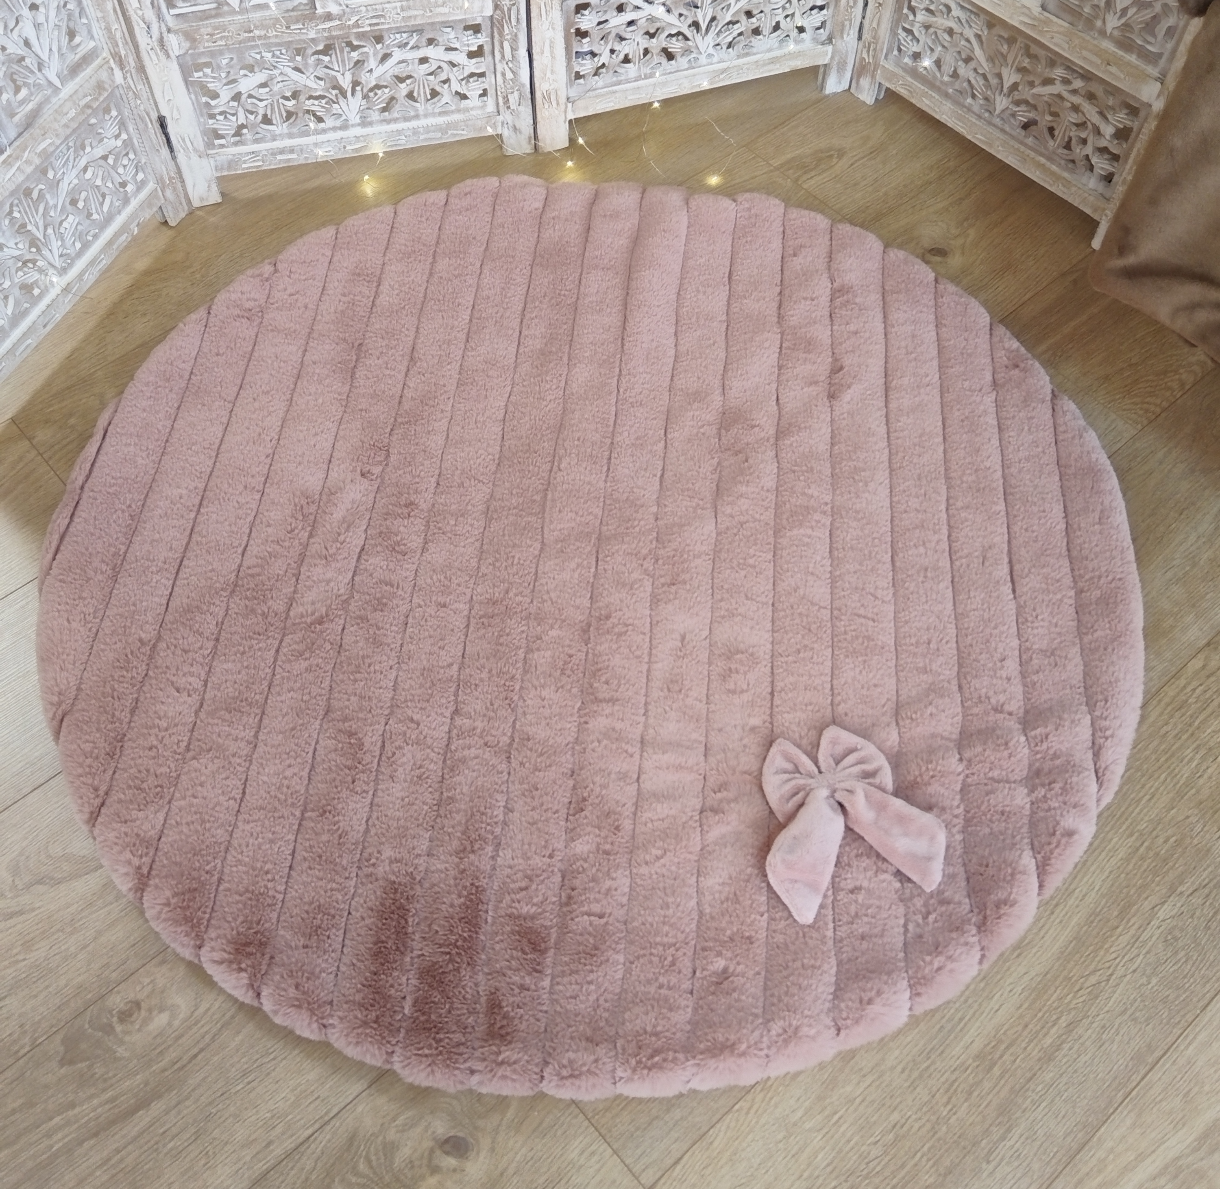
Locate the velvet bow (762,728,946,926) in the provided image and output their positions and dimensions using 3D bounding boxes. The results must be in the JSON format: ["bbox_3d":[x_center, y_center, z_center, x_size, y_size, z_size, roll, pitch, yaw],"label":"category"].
[{"bbox_3d":[0.187,0.175,0.970,0.148,0.028,0.155,-11,58,-7],"label":"velvet bow"}]

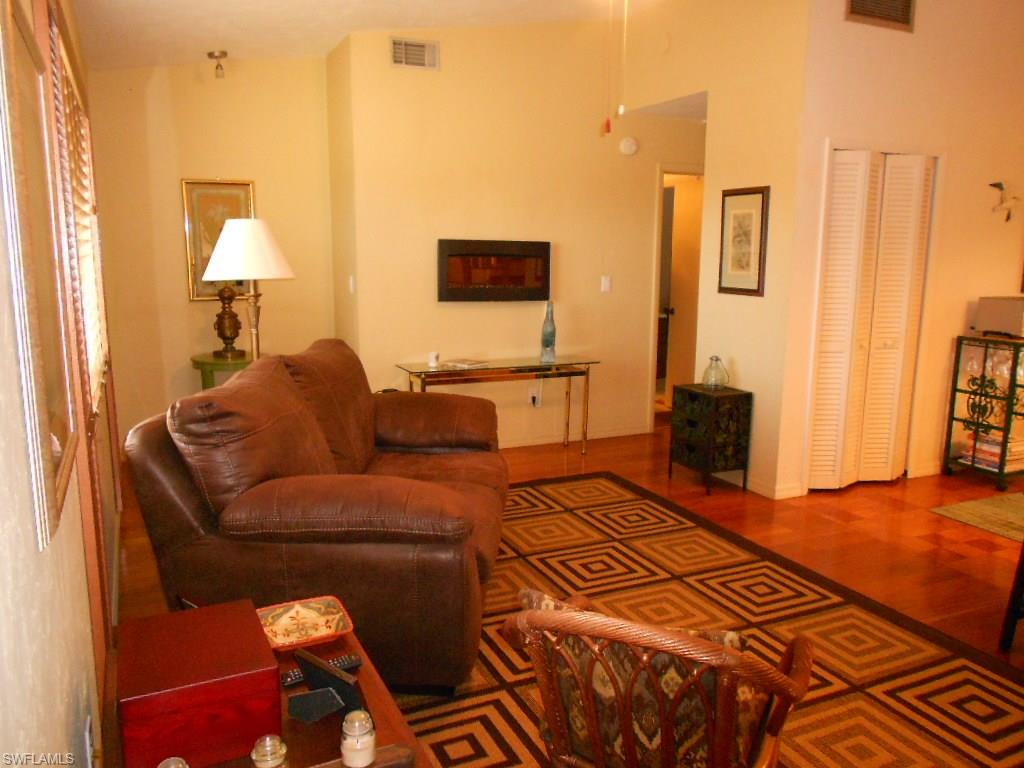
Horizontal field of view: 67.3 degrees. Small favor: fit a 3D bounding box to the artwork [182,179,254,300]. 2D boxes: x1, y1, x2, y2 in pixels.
[{"bbox_3d":[-2.064,-1.017,5.477,0.470,0.845,0.030,-4,10,-23],"label":"artwork"}]

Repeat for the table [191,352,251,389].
[{"bbox_3d":[-1.951,0.167,5.364,0.540,0.710,0.540,-4,10,-23],"label":"table"}]

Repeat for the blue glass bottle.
[{"bbox_3d":[0.268,-0.378,5.589,0.105,0.410,0.105,-4,10,-23],"label":"blue glass bottle"}]

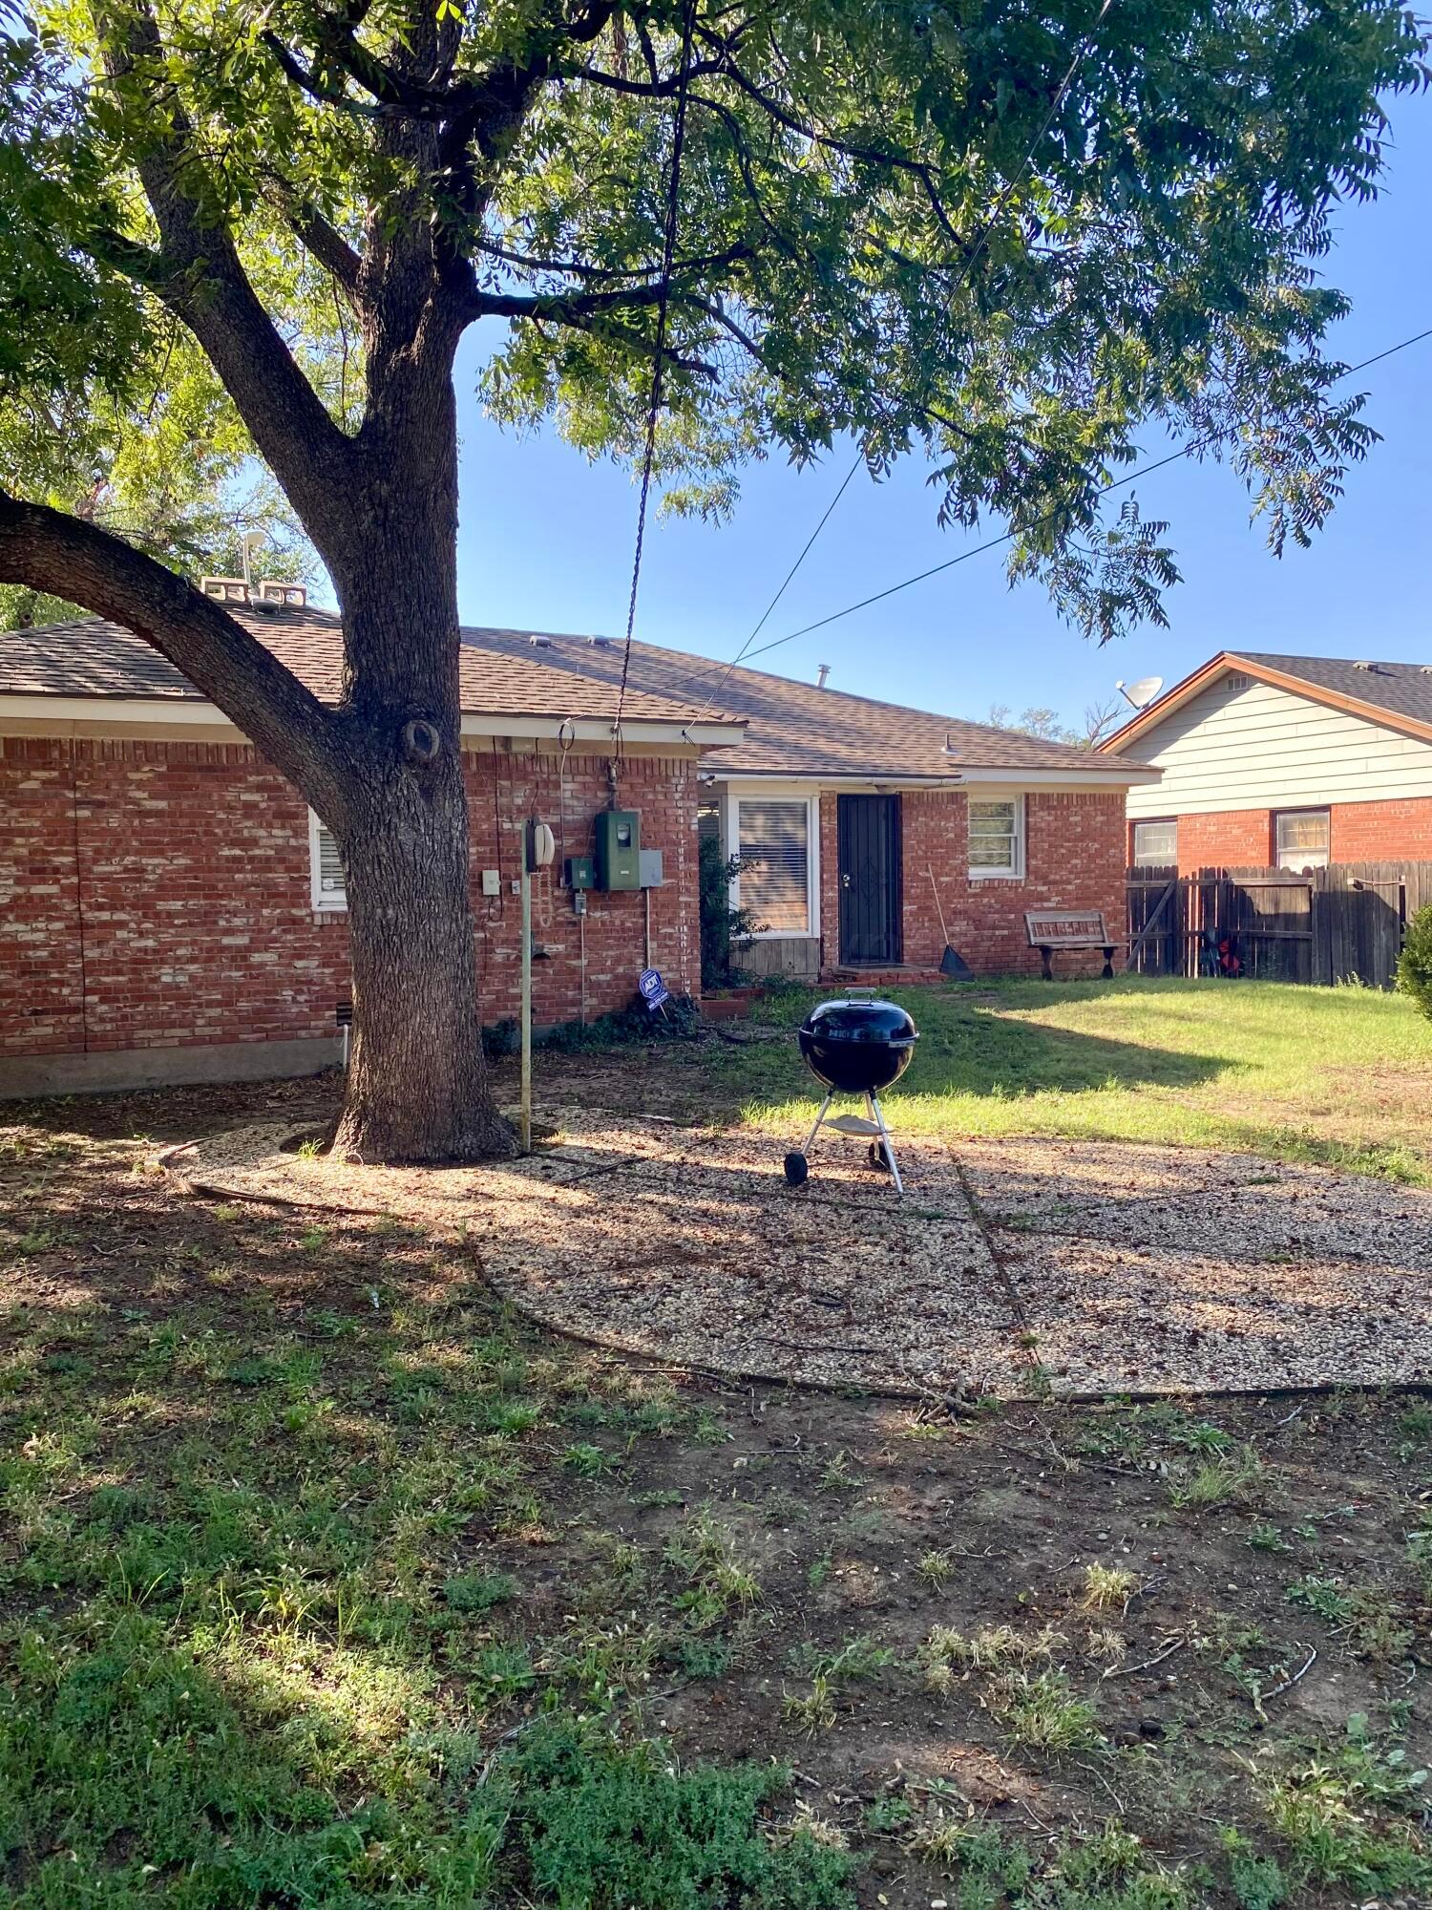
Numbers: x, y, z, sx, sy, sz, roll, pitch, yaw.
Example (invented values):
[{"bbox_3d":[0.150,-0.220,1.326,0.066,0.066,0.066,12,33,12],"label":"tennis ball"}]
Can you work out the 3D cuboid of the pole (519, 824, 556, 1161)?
[{"bbox_3d":[-0.982,0.176,7.908,0.183,1.842,0.100,0,3,6],"label":"pole"}]

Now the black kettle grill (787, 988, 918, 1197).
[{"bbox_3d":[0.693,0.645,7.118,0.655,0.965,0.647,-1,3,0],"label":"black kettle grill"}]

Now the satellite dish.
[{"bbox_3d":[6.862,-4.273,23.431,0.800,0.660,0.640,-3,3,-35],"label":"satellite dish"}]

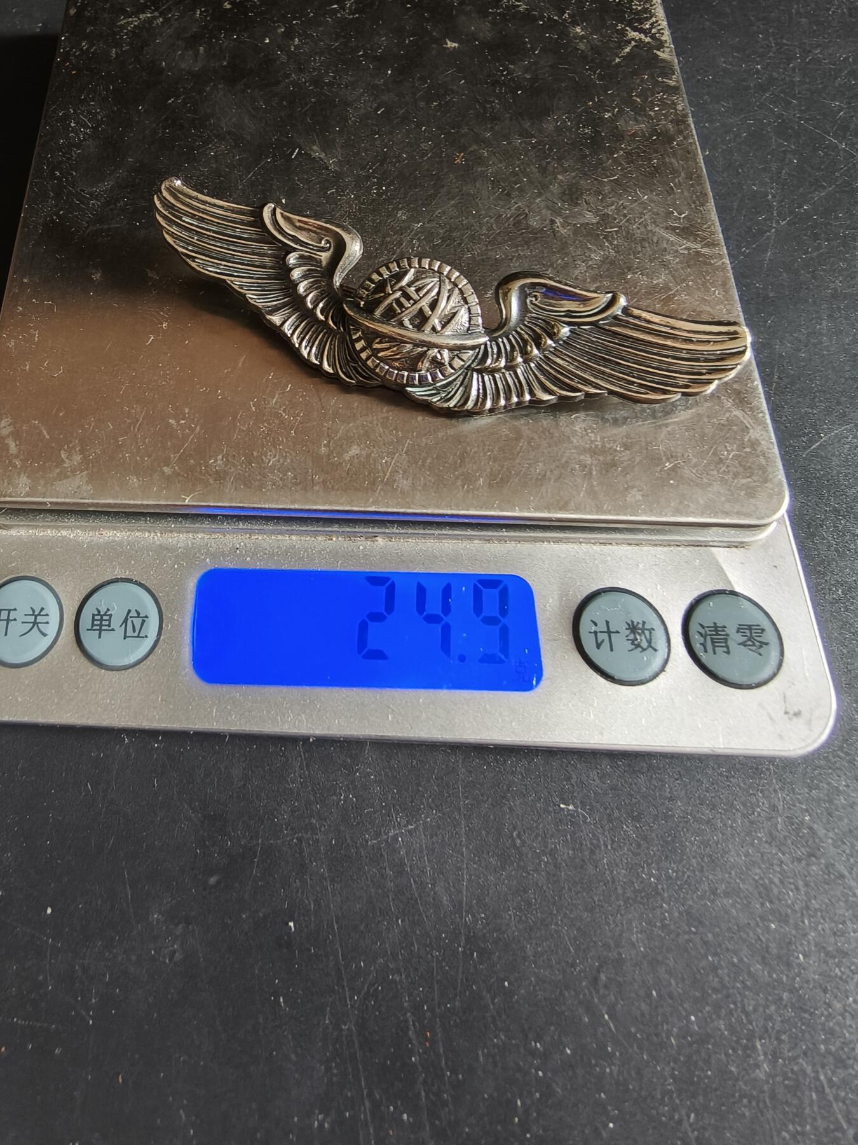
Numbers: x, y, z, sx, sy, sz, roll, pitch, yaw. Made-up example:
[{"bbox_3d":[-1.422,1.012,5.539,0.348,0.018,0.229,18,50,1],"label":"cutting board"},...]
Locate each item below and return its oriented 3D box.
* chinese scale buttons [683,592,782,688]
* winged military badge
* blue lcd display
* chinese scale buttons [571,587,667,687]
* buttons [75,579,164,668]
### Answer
[{"bbox_3d":[0.038,0.008,0.095,0.012,0.002,0.012,1,69,-2],"label":"chinese scale buttons"},{"bbox_3d":[-0.001,-0.031,0.096,0.079,0.008,0.022,17,82,8],"label":"winged military badge"},{"bbox_3d":[-0.008,0.007,0.093,0.043,0.002,0.015,1,69,-2],"label":"blue lcd display"},{"bbox_3d":[0.024,0.008,0.094,0.012,0.002,0.012,1,69,-2],"label":"chinese scale buttons"},{"bbox_3d":[-0.038,0.006,0.092,0.012,0.002,0.012,1,69,-2],"label":"buttons"}]

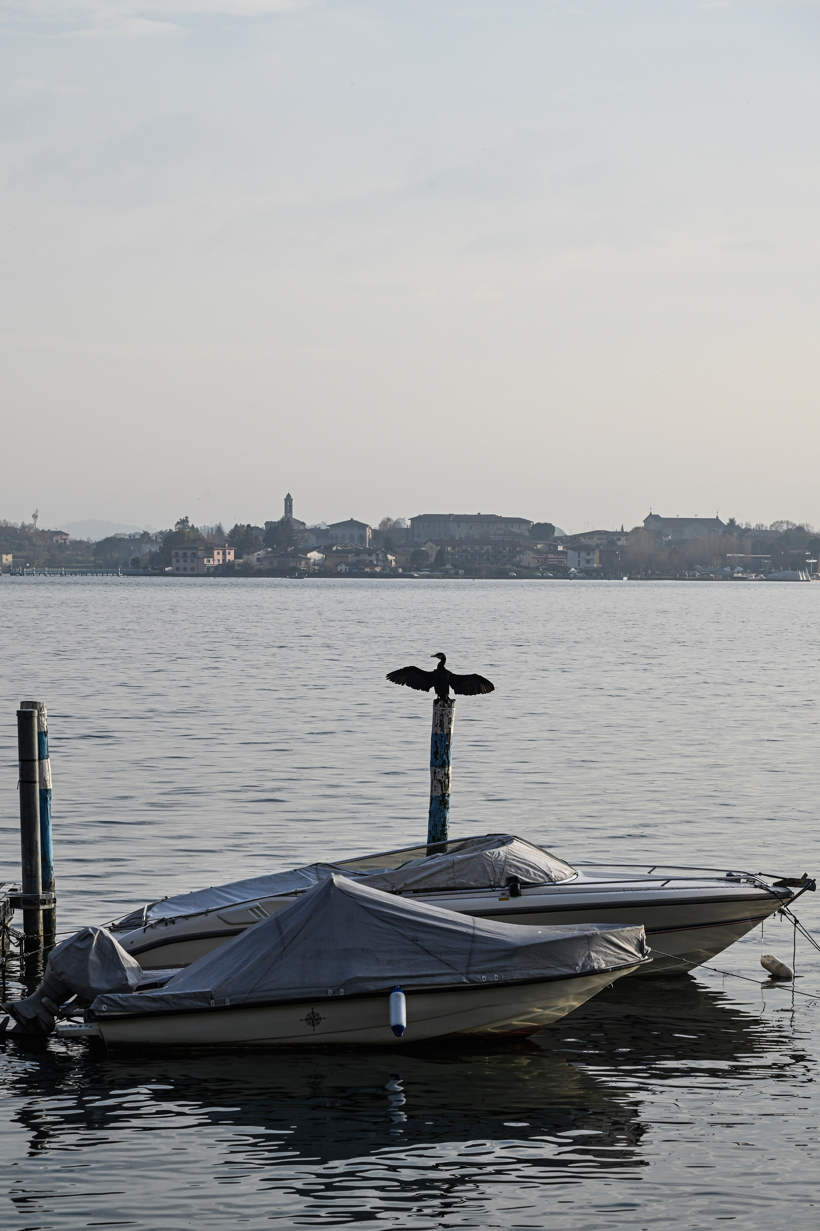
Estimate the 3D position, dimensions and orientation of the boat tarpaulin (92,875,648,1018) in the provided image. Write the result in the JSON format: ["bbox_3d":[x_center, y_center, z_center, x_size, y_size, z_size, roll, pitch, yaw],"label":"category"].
[{"bbox_3d":[-0.320,2.920,32.300,4.950,1.170,1.900,0,1,-4],"label":"boat tarpaulin"}]

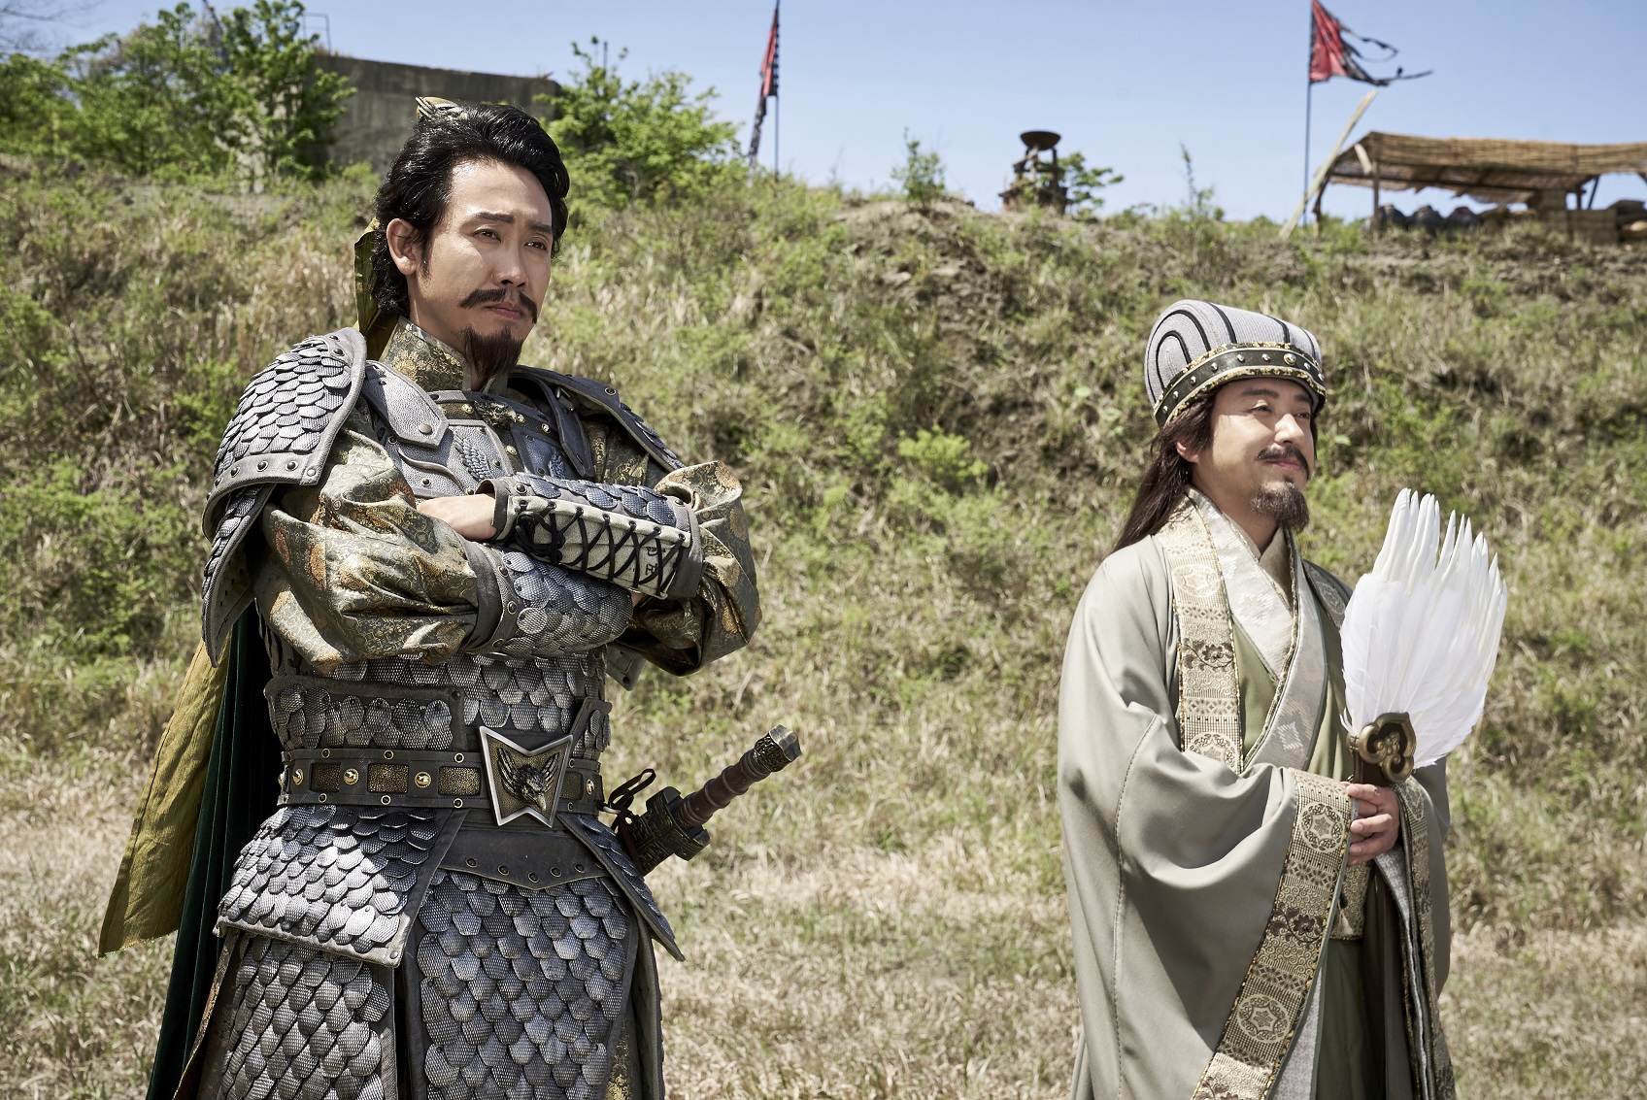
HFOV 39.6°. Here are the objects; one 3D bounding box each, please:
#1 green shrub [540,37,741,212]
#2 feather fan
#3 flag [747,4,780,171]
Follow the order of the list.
[{"bbox_3d":[-1.869,-4.241,23.000,1.950,1.750,1.750,0,0,0],"label":"green shrub"},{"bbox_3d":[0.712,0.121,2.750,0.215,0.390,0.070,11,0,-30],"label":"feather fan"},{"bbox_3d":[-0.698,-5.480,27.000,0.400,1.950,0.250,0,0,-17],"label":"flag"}]

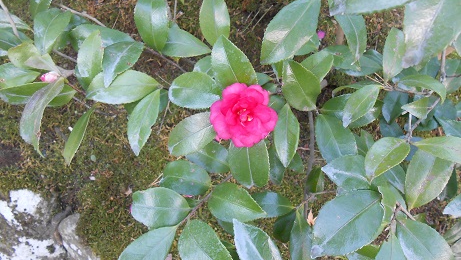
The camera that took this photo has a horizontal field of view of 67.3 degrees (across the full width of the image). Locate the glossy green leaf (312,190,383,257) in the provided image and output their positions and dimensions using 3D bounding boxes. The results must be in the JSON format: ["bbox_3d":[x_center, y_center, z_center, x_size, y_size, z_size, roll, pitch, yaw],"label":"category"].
[{"bbox_3d":[0.124,0.101,0.362,0.097,0.014,0.055,-45,65,9],"label":"glossy green leaf"}]

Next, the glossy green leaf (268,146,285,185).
[{"bbox_3d":[0.059,0.042,0.463,0.032,0.071,0.012,-20,23,-32],"label":"glossy green leaf"}]

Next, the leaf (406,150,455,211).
[{"bbox_3d":[0.228,0.057,0.398,0.046,0.012,0.083,28,93,-9],"label":"leaf"}]

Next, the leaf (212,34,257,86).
[{"bbox_3d":[0.003,-0.067,0.359,0.040,0.065,0.013,-19,20,-4],"label":"leaf"}]

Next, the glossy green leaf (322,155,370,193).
[{"bbox_3d":[0.121,0.047,0.362,0.048,0.013,0.040,15,78,18],"label":"glossy green leaf"}]

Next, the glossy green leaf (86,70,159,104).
[{"bbox_3d":[-0.113,-0.045,0.368,0.076,0.012,0.034,-8,79,-10],"label":"glossy green leaf"}]

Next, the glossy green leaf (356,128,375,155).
[{"bbox_3d":[0.183,0.027,0.460,0.030,0.012,0.056,-15,79,13],"label":"glossy green leaf"}]

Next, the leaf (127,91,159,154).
[{"bbox_3d":[-0.111,-0.009,0.440,0.036,0.013,0.087,21,96,12],"label":"leaf"}]

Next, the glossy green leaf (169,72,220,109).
[{"bbox_3d":[-0.045,-0.049,0.432,0.070,0.012,0.039,8,69,19],"label":"glossy green leaf"}]

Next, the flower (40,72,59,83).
[{"bbox_3d":[-0.203,-0.059,0.390,0.022,0.014,0.014,-9,60,-12],"label":"flower"}]

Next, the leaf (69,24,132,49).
[{"bbox_3d":[-0.169,-0.124,0.470,0.099,0.013,0.042,9,89,6],"label":"leaf"}]

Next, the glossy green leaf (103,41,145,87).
[{"bbox_3d":[-0.133,-0.081,0.430,0.037,0.013,0.070,40,90,16],"label":"glossy green leaf"}]

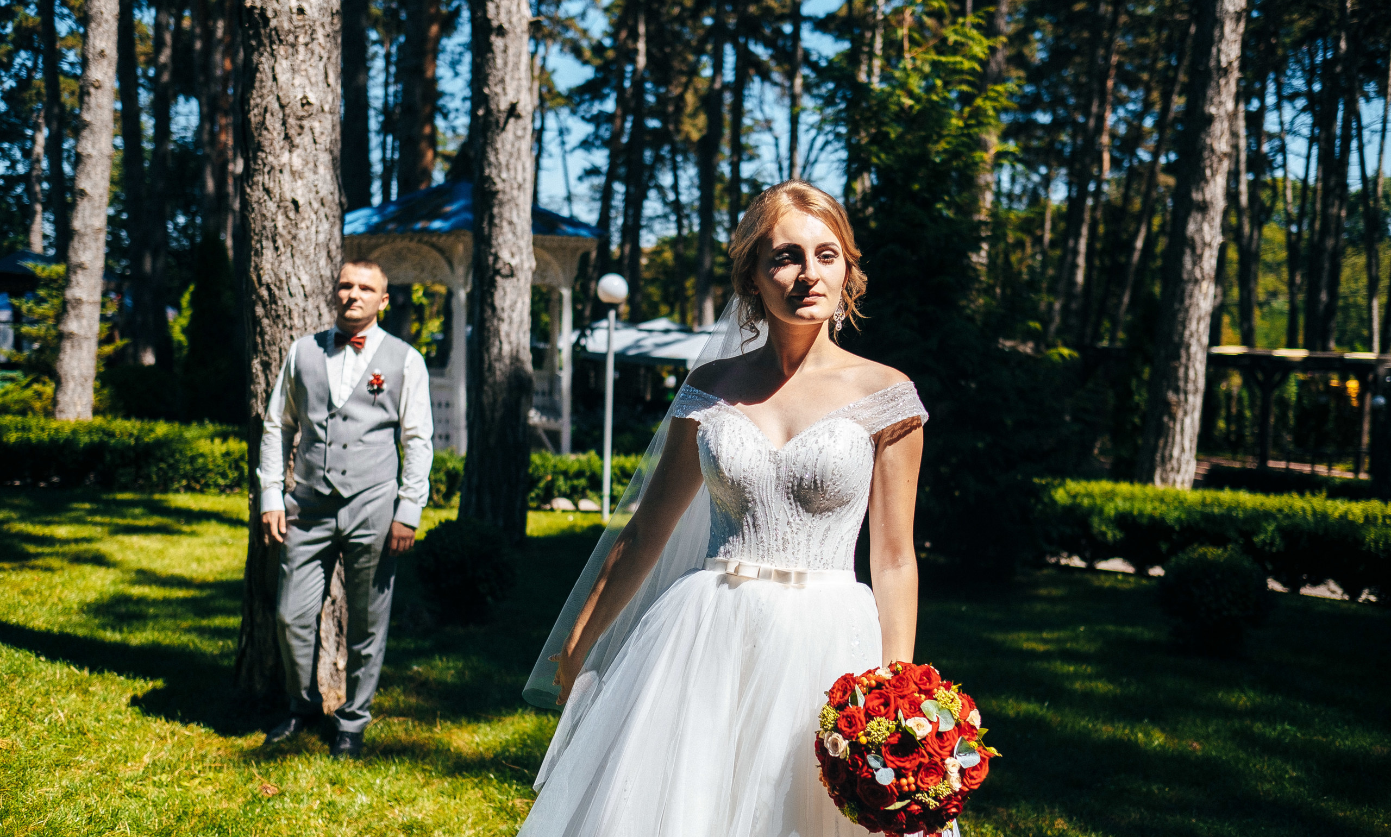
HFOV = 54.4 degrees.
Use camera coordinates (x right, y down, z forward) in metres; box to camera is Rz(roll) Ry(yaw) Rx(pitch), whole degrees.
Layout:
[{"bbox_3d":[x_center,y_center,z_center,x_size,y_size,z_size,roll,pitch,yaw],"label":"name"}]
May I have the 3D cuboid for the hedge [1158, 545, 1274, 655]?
[{"bbox_3d":[2.673,0.935,6.950,0.560,0.540,0.560,1,3,0],"label":"hedge"}]

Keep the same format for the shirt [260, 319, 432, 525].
[{"bbox_3d":[-1.327,0.023,5.120,0.650,0.760,0.320,3,1,3],"label":"shirt"}]

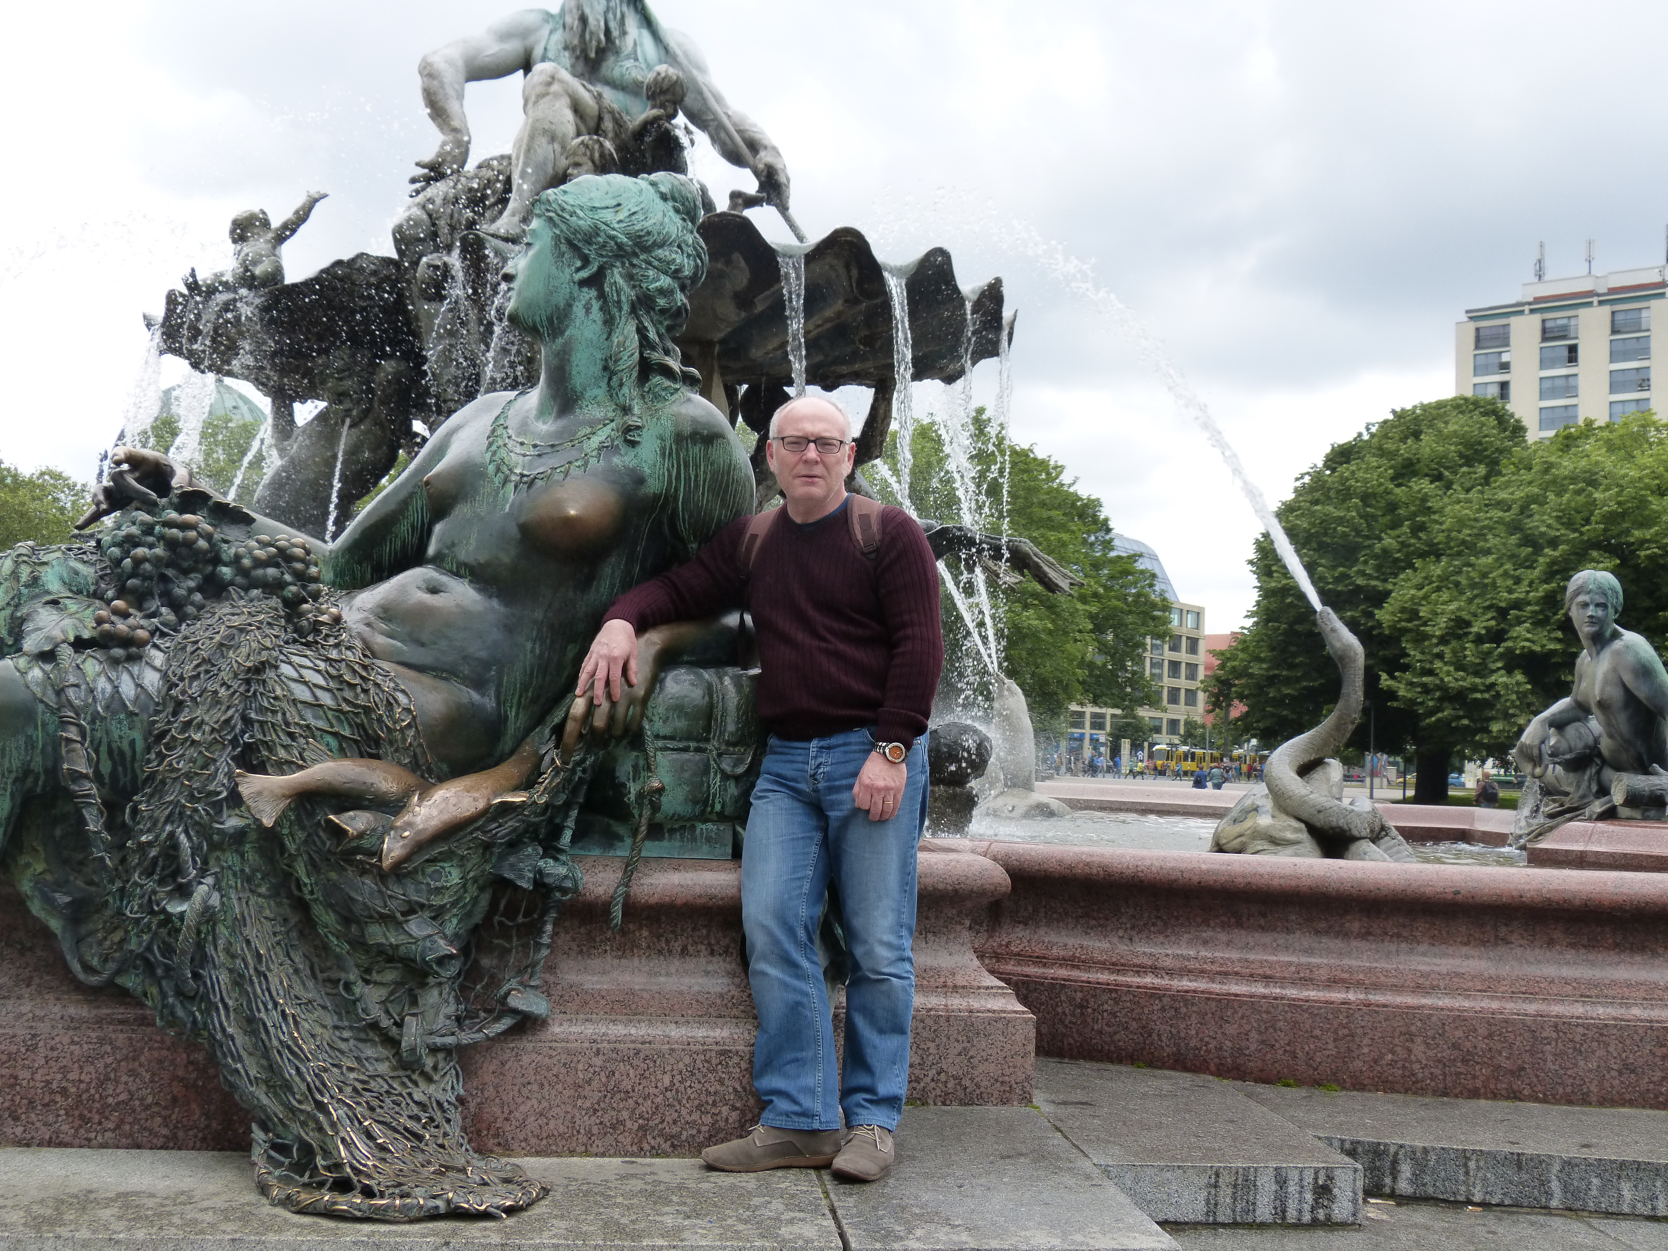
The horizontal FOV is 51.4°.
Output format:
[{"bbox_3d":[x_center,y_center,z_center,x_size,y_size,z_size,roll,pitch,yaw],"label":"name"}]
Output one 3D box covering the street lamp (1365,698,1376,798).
[{"bbox_3d":[25.366,5.883,82.000,0.500,4.600,0.350,2,-4,-6],"label":"street lamp"}]

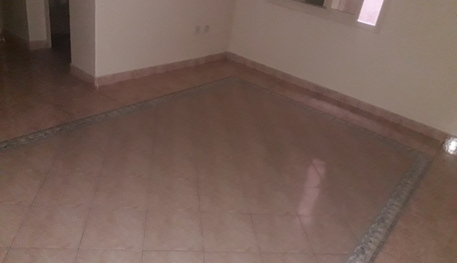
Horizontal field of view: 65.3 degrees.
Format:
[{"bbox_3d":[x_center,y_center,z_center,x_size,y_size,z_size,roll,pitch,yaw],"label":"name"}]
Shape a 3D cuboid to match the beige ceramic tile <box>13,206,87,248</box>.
[{"bbox_3d":[-0.940,0.512,1.918,0.317,0.010,0.317,5,27,-11],"label":"beige ceramic tile"}]

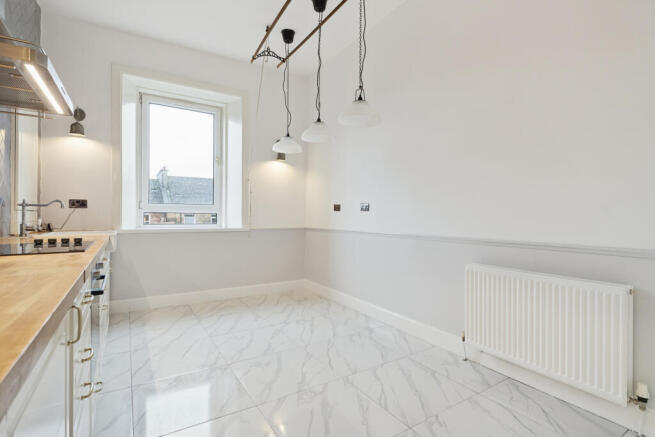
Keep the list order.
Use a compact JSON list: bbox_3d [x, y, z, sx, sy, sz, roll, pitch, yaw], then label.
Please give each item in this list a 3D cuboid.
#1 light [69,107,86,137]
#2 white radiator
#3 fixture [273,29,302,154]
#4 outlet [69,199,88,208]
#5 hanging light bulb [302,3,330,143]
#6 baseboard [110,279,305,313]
[{"bbox_3d":[-2.584,-1.024,3.016,0.121,0.297,0.184,0,0,-32],"label":"light"},{"bbox_3d":[1.251,0.620,1.764,0.082,0.571,0.835,0,0,-32],"label":"white radiator"},{"bbox_3d":[-0.439,-1.424,3.260,0.336,1.349,0.336,0,0,0],"label":"fixture"},{"bbox_3d":[-2.635,-0.151,3.081,0.147,0.087,0.012,0,0,-32],"label":"outlet"},{"bbox_3d":[-0.079,-1.427,2.798,0.336,1.349,0.336,0,0,0],"label":"hanging light bulb"},{"bbox_3d":[-1.401,1.006,3.841,2.410,0.140,0.020,0,0,-32],"label":"baseboard"}]

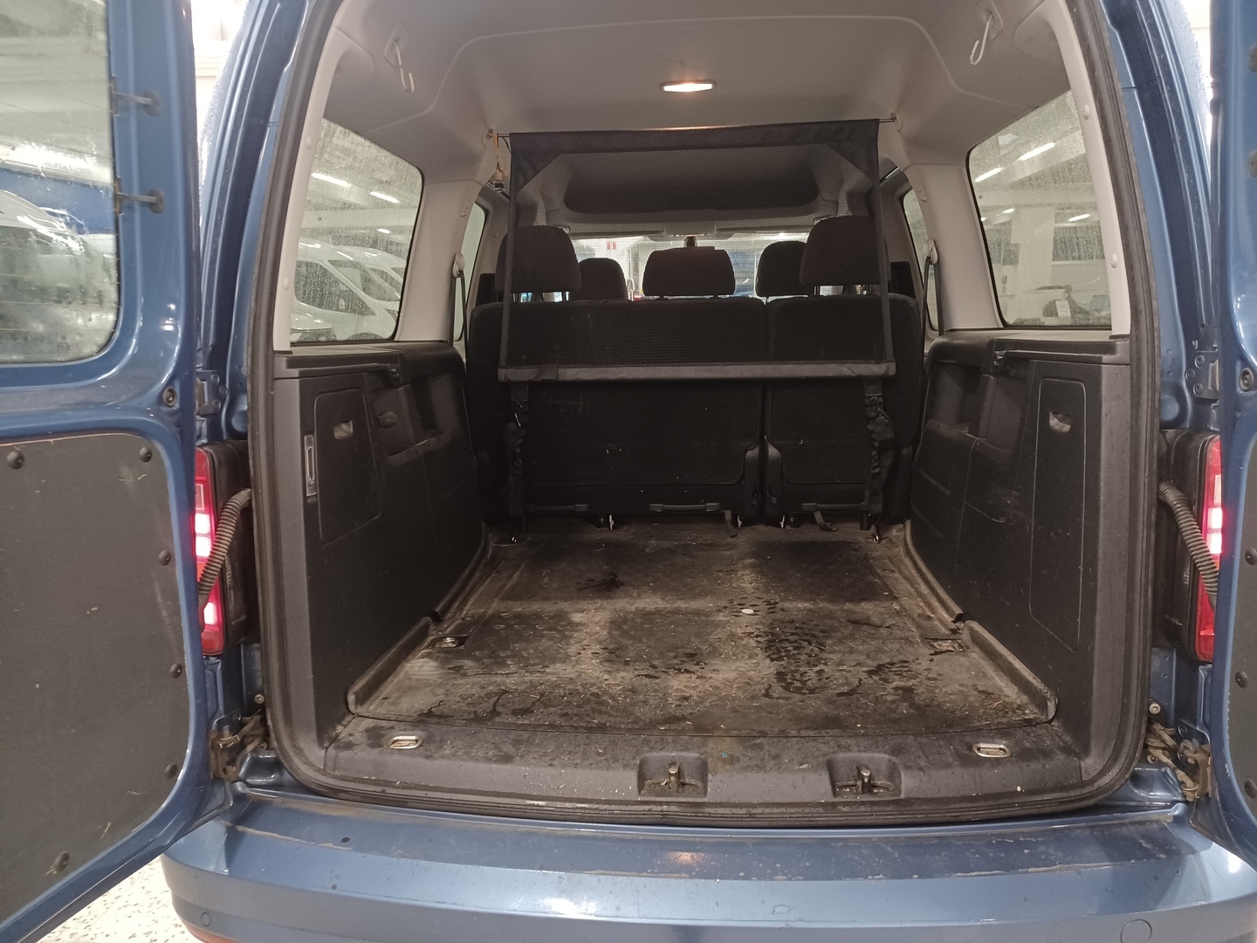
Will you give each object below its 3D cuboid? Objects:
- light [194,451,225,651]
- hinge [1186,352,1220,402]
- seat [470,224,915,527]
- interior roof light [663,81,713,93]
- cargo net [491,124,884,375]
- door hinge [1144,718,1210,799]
[{"bbox_3d":[-0.646,0.115,1.339,0.155,0.305,0.140,0,10,4],"label":"light"},{"bbox_3d":[0.737,-0.121,1.161,0.047,0.062,0.040,0,10,4],"label":"hinge"},{"bbox_3d":[0.195,-0.273,2.667,1.150,0.830,0.740,0,10,4],"label":"seat"},{"bbox_3d":[0.140,-0.900,2.128,0.120,0.025,0.055,0,10,4],"label":"interior roof light"},{"bbox_3d":[0.160,-0.541,2.254,0.985,0.610,0.050,0,10,4],"label":"cargo net"},{"bbox_3d":[0.751,0.395,1.239,0.078,0.098,0.065,0,10,4],"label":"door hinge"}]

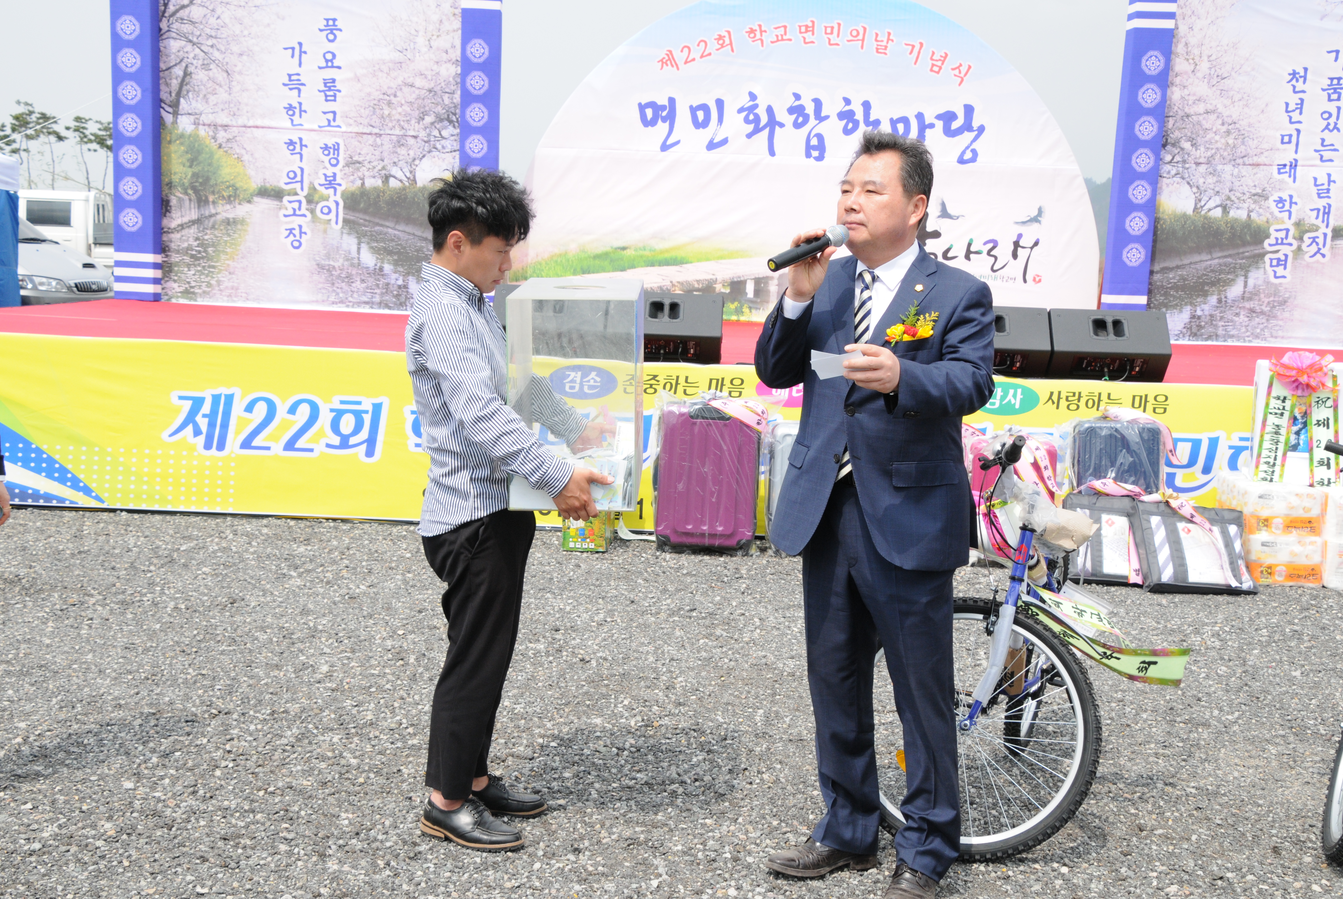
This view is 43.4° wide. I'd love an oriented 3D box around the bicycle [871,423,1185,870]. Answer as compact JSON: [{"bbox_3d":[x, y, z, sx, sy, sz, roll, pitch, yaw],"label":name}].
[{"bbox_3d":[0.993,0.444,4.731,0.730,1.060,1.473,6,11,21],"label":"bicycle"}]

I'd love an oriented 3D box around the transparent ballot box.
[{"bbox_3d":[-0.227,-0.154,4.212,0.296,0.492,0.612,1,10,1],"label":"transparent ballot box"}]

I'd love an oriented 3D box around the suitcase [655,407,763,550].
[{"bbox_3d":[0.172,0.104,7.454,0.435,0.650,0.260,3,10,4],"label":"suitcase"}]

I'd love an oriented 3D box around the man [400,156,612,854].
[{"bbox_3d":[-0.406,0.153,4.227,0.538,1.695,0.609,3,10,4],"label":"man"}]

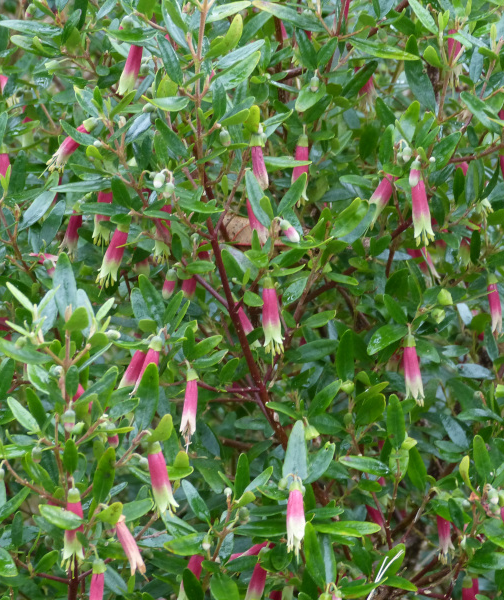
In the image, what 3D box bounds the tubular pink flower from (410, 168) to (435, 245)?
[{"bbox_3d":[0.091,-0.050,1.280,0.011,0.042,0.011,-6,-6,0],"label":"tubular pink flower"}]

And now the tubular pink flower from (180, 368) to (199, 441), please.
[{"bbox_3d":[-0.033,0.056,1.270,0.009,0.039,0.009,4,-6,0],"label":"tubular pink flower"}]

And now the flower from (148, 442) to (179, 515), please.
[{"bbox_3d":[-0.048,0.094,1.250,0.012,0.040,0.012,-11,-6,0],"label":"flower"}]

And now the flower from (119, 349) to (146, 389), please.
[{"bbox_3d":[-0.066,0.037,1.310,0.009,0.031,0.009,28,-17,0],"label":"flower"}]

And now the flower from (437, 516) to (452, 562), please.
[{"bbox_3d":[0.109,0.134,1.360,0.010,0.034,0.010,-4,8,0],"label":"flower"}]

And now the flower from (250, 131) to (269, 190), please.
[{"bbox_3d":[0.005,-0.086,1.480,0.009,0.036,0.009,-7,7,0],"label":"flower"}]

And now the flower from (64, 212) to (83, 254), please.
[{"bbox_3d":[-0.118,-0.044,1.580,0.011,0.033,0.011,13,7,0],"label":"flower"}]

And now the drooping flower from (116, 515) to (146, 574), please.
[{"bbox_3d":[-0.063,0.129,1.250,0.009,0.033,0.009,-17,-9,0],"label":"drooping flower"}]

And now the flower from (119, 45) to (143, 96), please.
[{"bbox_3d":[-0.076,-0.146,1.500,0.011,0.037,0.011,15,7,0],"label":"flower"}]

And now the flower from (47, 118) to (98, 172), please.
[{"bbox_3d":[-0.097,-0.086,1.310,0.012,0.037,0.012,41,-14,0],"label":"flower"}]

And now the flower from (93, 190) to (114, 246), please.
[{"bbox_3d":[-0.085,-0.048,1.350,0.010,0.035,0.010,5,8,0],"label":"flower"}]

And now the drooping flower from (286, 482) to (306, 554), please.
[{"bbox_3d":[0.026,0.129,1.400,0.011,0.042,0.011,0,7,0],"label":"drooping flower"}]

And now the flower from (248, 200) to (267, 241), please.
[{"bbox_3d":[0.001,-0.048,1.350,0.009,0.035,0.009,-18,8,0],"label":"flower"}]

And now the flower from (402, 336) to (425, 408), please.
[{"bbox_3d":[0.087,0.038,1.290,0.010,0.040,0.010,-6,8,0],"label":"flower"}]

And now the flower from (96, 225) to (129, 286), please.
[{"bbox_3d":[-0.075,-0.025,1.300,0.010,0.037,0.010,20,8,0],"label":"flower"}]

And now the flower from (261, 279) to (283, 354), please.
[{"bbox_3d":[0.010,0.009,1.260,0.011,0.041,0.011,-3,8,0],"label":"flower"}]

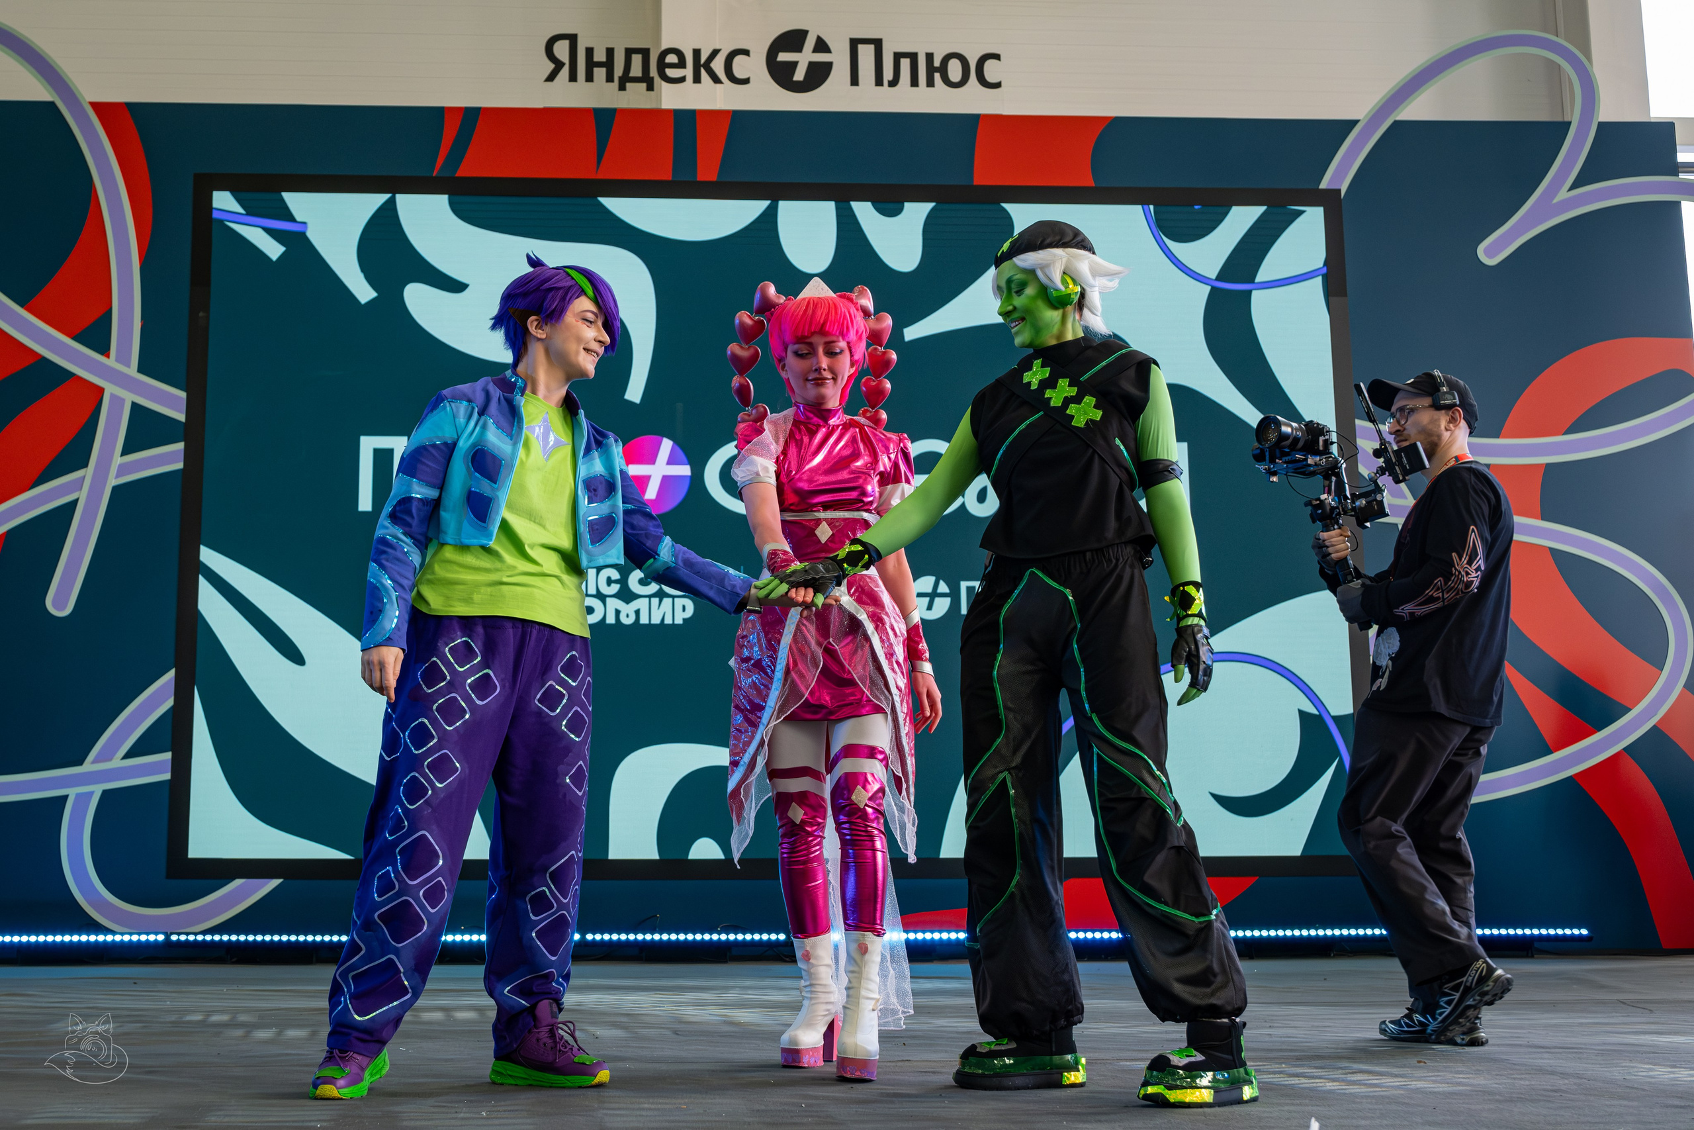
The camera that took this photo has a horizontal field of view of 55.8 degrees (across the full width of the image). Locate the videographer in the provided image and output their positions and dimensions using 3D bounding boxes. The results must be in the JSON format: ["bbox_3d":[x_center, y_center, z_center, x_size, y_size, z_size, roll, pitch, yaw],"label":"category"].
[{"bbox_3d":[1.428,0.324,4.051,0.500,1.690,0.490,1,-8,-11],"label":"videographer"}]

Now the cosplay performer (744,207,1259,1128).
[{"bbox_3d":[0.332,0.159,3.368,0.860,1.860,0.620,-6,-10,38],"label":"cosplay performer"}]

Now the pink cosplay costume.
[{"bbox_3d":[-0.043,0.230,3.762,0.490,1.830,0.480,-1,-8,3],"label":"pink cosplay costume"}]

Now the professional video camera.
[{"bbox_3d":[1.238,-0.206,4.030,0.400,0.520,0.250,4,-9,-30],"label":"professional video camera"}]

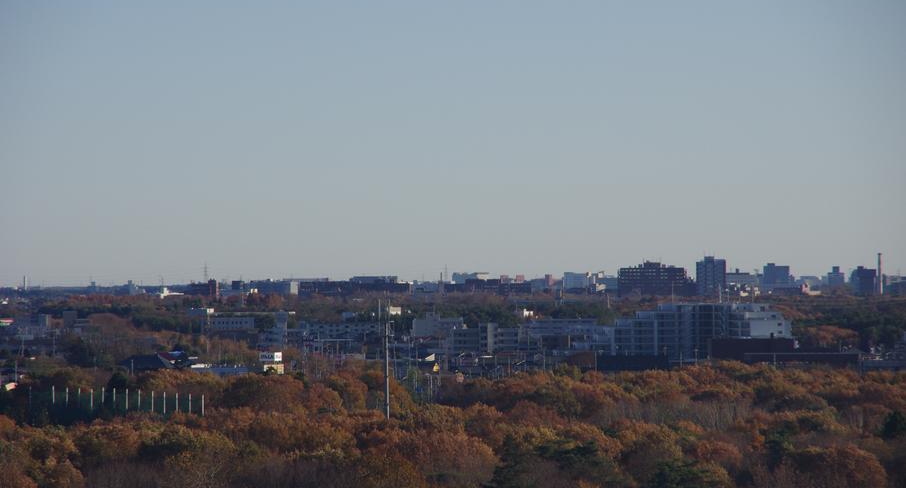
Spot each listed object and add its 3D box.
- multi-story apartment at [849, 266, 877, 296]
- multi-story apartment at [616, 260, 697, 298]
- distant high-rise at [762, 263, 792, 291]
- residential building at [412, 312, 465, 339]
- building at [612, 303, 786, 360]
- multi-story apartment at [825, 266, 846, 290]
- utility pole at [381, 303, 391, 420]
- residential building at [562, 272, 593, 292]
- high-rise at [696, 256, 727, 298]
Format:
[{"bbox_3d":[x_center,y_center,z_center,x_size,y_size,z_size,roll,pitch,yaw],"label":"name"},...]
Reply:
[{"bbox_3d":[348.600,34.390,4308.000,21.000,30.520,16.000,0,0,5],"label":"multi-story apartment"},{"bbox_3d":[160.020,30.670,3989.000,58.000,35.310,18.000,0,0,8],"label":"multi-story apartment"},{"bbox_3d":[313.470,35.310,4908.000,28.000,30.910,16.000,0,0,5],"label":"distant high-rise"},{"bbox_3d":[-6.020,35.290,2106.000,18.000,13.660,12.000,0,0,-20],"label":"residential building"},{"bbox_3d":[93.200,33.190,1902.500,60.000,21.610,25.000,0,0,15],"label":"building"},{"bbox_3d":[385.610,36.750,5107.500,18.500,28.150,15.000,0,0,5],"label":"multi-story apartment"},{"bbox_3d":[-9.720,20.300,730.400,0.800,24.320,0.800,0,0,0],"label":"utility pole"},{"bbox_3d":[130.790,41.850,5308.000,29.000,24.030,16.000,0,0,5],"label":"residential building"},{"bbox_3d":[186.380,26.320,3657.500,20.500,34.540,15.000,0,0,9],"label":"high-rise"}]

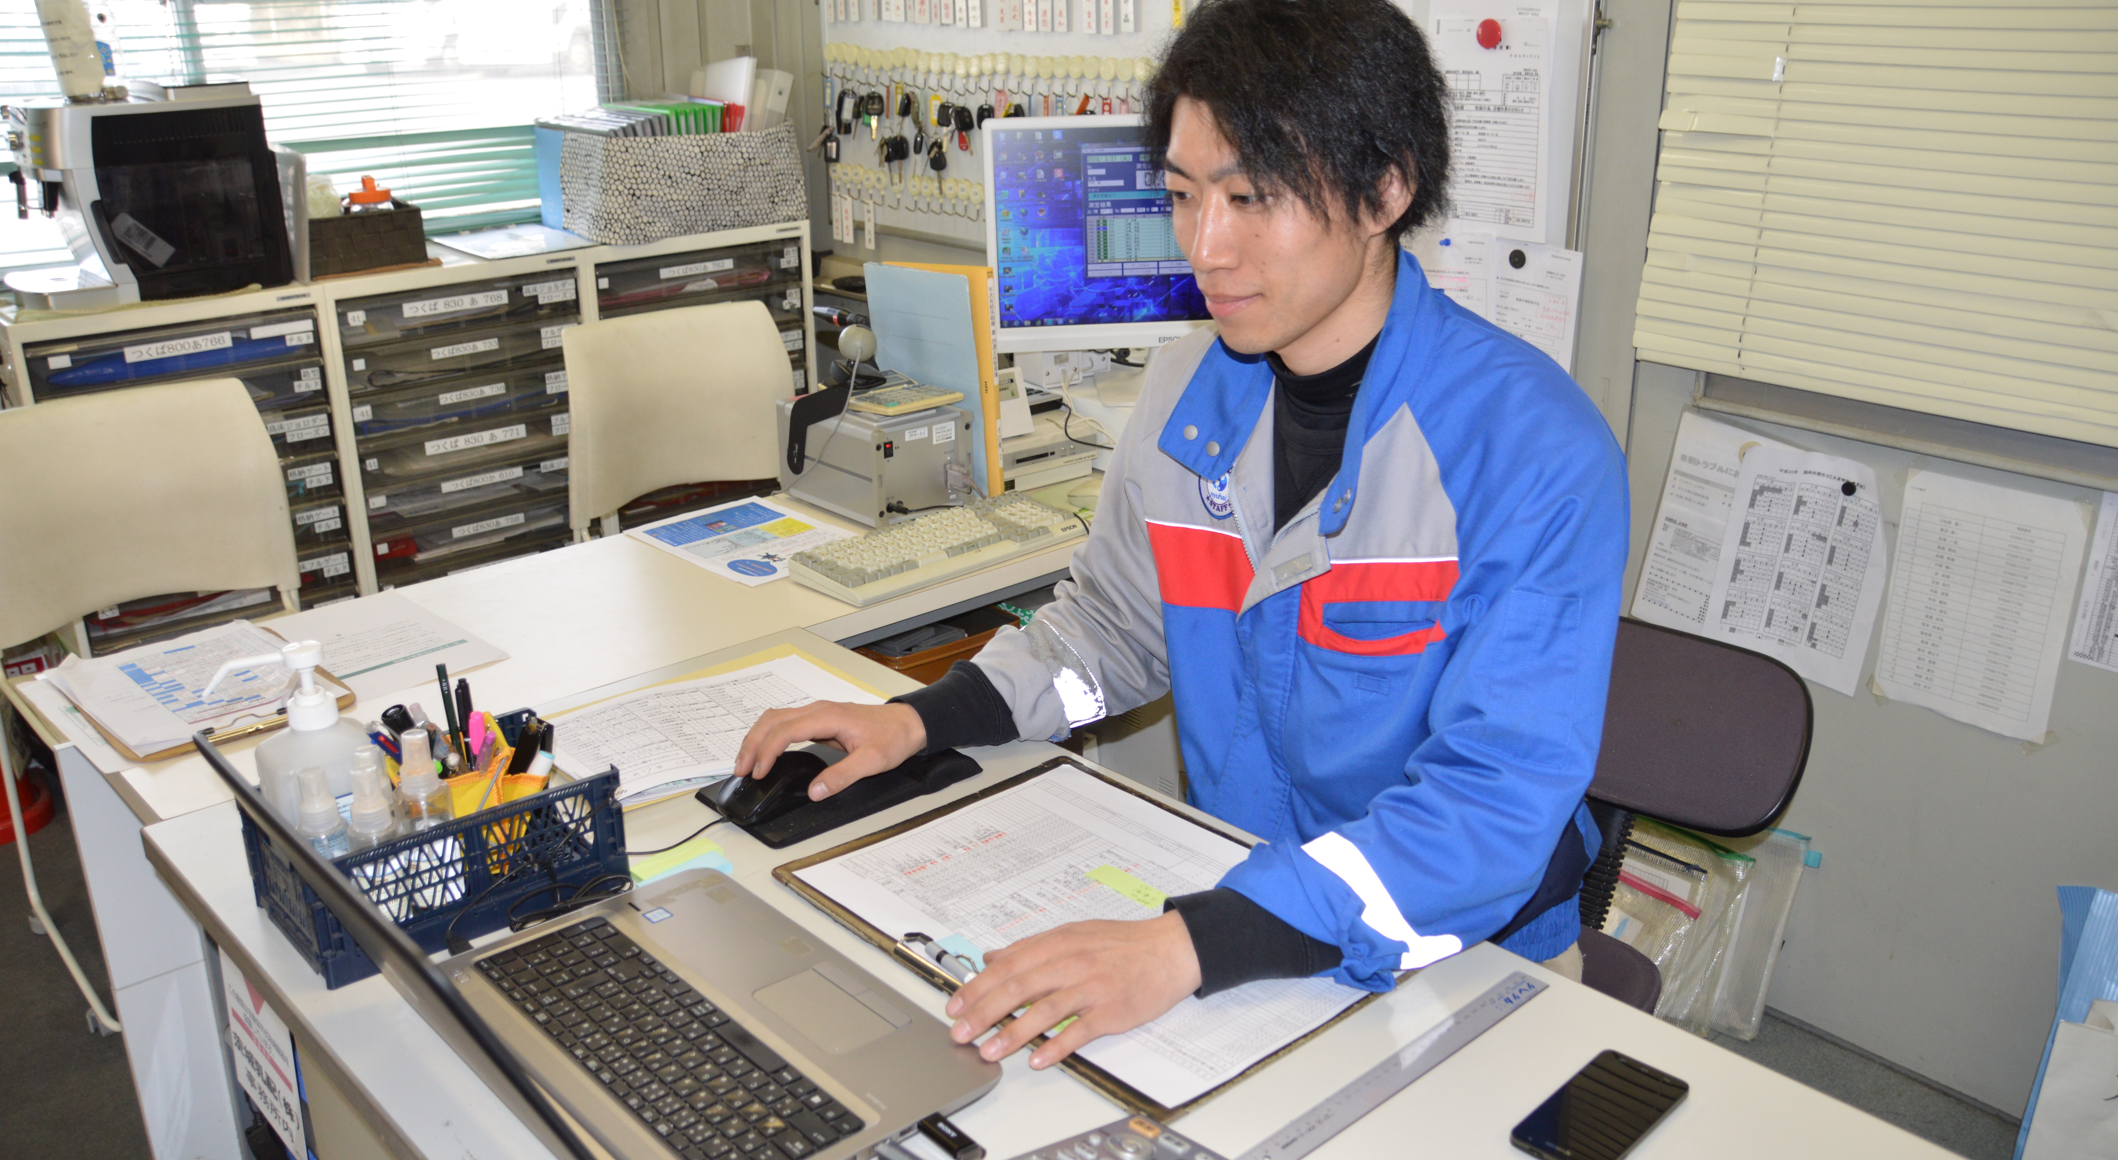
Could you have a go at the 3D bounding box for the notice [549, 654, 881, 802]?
[{"bbox_3d":[-0.347,0.139,1.599,0.295,0.015,0.205,-19,27,-40],"label":"notice"}]

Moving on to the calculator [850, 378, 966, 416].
[{"bbox_3d":[-0.211,-0.254,2.212,0.145,0.020,0.104,-19,27,-40],"label":"calculator"}]

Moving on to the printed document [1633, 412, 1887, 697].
[{"bbox_3d":[0.942,-0.039,2.155,0.015,0.325,0.315,-19,27,-40],"label":"printed document"}]

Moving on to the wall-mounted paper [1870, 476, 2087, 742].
[{"bbox_3d":[1.136,0.032,1.973,0.008,0.302,0.208,-19,27,-40],"label":"wall-mounted paper"}]

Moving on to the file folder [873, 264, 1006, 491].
[{"bbox_3d":[-0.174,-0.300,2.357,0.055,0.315,0.235,-19,27,-40],"label":"file folder"}]

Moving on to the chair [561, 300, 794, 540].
[{"bbox_3d":[-0.583,-0.068,3.008,0.500,0.820,0.520,-19,27,-40],"label":"chair"}]

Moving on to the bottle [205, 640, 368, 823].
[{"bbox_3d":[-0.597,0.155,1.248,0.122,0.217,0.088,-4,21,-11],"label":"bottle"}]

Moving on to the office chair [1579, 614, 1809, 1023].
[{"bbox_3d":[0.383,0.463,1.600,0.570,0.810,0.540,-19,27,-40],"label":"office chair"}]

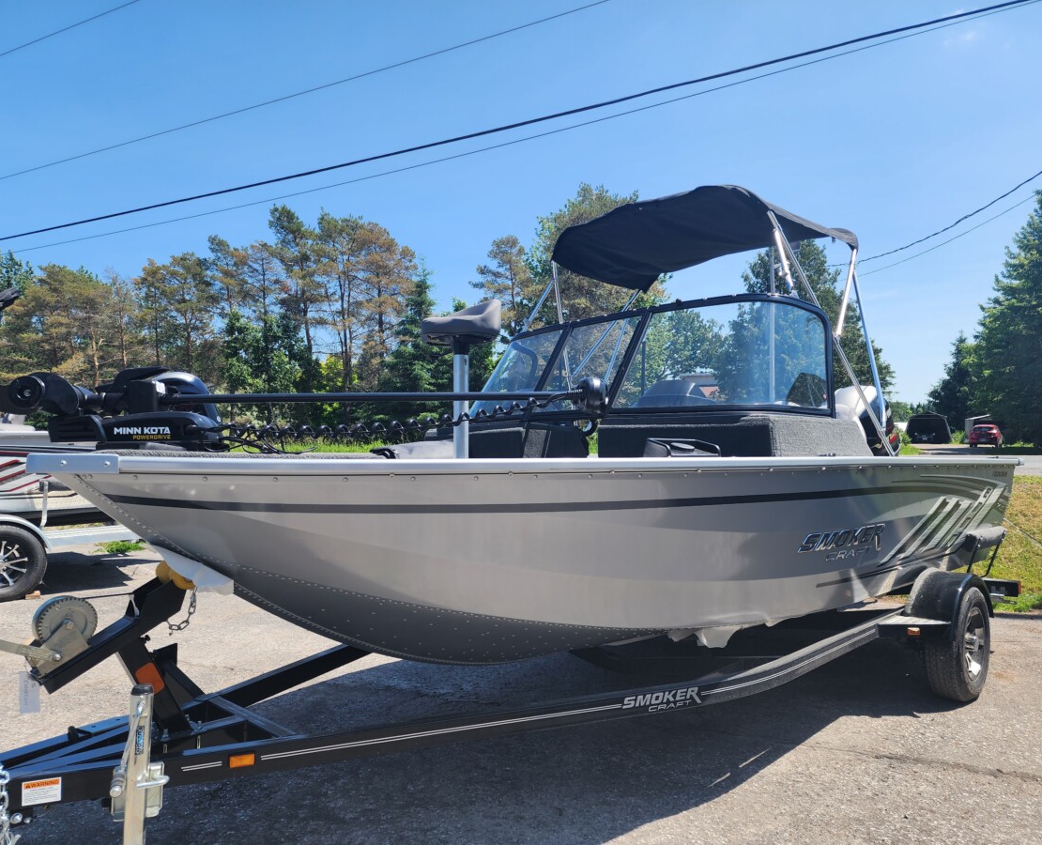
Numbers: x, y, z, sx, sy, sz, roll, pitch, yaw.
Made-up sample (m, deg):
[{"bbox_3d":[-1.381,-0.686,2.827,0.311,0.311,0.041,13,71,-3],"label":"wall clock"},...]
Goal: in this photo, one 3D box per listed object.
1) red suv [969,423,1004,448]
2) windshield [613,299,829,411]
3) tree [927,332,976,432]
[{"bbox_3d":[35.000,1.010,56.300,1.840,1.660,4.500,0,0,38],"label":"red suv"},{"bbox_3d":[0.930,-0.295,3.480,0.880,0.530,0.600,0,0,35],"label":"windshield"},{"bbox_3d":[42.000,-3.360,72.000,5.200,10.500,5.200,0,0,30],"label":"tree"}]

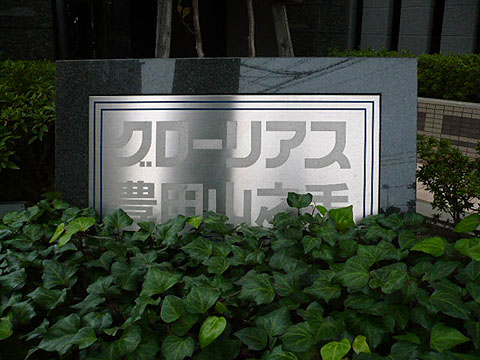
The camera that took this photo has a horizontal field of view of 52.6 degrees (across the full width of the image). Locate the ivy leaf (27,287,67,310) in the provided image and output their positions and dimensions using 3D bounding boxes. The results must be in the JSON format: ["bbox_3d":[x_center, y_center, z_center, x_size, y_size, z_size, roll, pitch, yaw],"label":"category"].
[{"bbox_3d":[-0.448,0.274,1.125,0.090,0.020,0.083,7,33,21],"label":"ivy leaf"}]

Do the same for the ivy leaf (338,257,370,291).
[{"bbox_3d":[0.337,0.276,1.430,0.090,0.096,0.025,-1,-27,6],"label":"ivy leaf"}]

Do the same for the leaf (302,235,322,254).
[{"bbox_3d":[0.221,0.204,1.514,0.062,0.016,0.070,22,64,11],"label":"leaf"}]

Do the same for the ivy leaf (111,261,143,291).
[{"bbox_3d":[-0.310,0.258,1.340,0.083,0.018,0.097,-17,53,-13],"label":"ivy leaf"}]

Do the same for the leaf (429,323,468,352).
[{"bbox_3d":[0.464,0.349,1.076,0.087,0.020,0.065,-1,52,-1],"label":"leaf"}]

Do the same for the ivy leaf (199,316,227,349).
[{"bbox_3d":[-0.067,0.371,1.180,0.050,0.020,0.085,27,66,20],"label":"ivy leaf"}]

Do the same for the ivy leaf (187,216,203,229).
[{"bbox_3d":[-0.151,0.146,1.652,0.051,0.014,0.051,-10,51,-8],"label":"ivy leaf"}]

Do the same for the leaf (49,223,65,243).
[{"bbox_3d":[-0.602,0.176,1.596,0.045,0.022,0.072,-1,50,50],"label":"leaf"}]

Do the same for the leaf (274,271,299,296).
[{"bbox_3d":[0.127,0.283,1.333,0.088,0.022,0.085,-25,46,-27],"label":"leaf"}]

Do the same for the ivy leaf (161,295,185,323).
[{"bbox_3d":[-0.175,0.334,1.260,0.060,0.025,0.071,-34,62,-1],"label":"ivy leaf"}]

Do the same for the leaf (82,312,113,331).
[{"bbox_3d":[-0.342,0.346,1.170,0.068,0.028,0.072,-7,31,-12],"label":"leaf"}]

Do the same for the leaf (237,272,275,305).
[{"bbox_3d":[0.043,0.289,1.305,0.112,0.025,0.106,5,40,6],"label":"leaf"}]

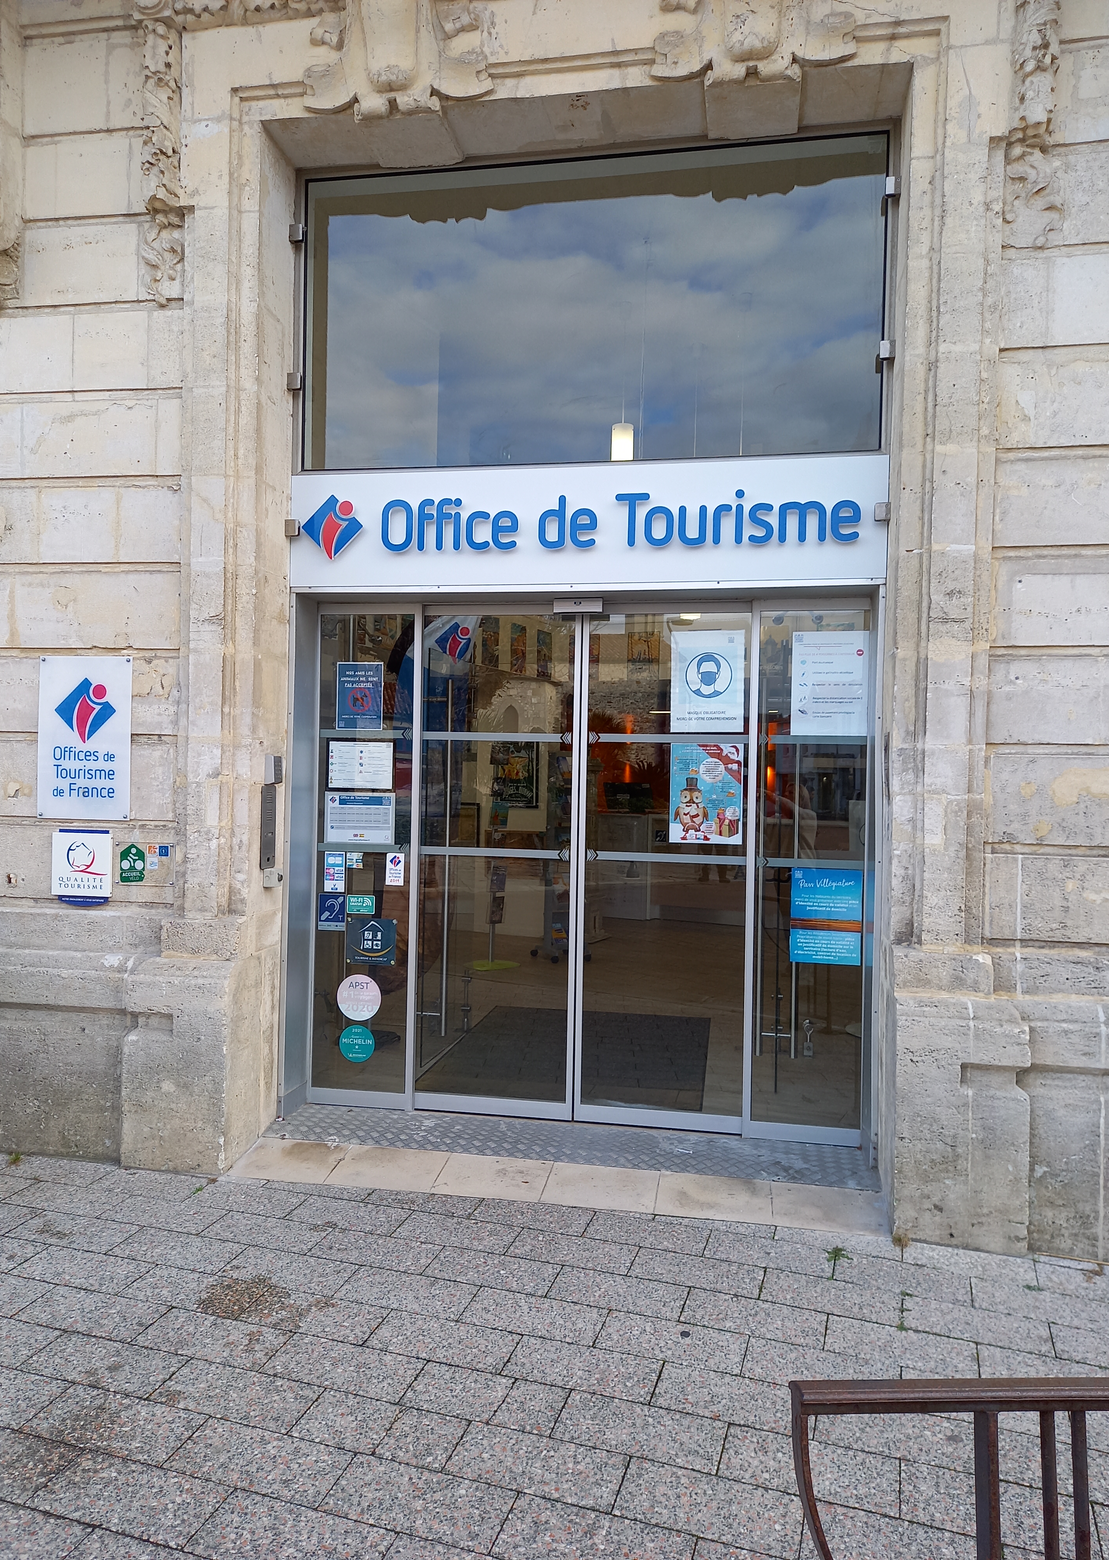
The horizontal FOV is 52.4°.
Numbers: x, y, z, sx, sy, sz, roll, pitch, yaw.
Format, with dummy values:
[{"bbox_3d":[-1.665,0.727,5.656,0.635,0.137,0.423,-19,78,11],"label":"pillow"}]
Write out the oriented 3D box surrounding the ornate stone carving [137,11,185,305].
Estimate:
[{"bbox_3d":[-1.519,-2.404,4.378,0.136,1.093,0.110,1,0,11],"label":"ornate stone carving"}]

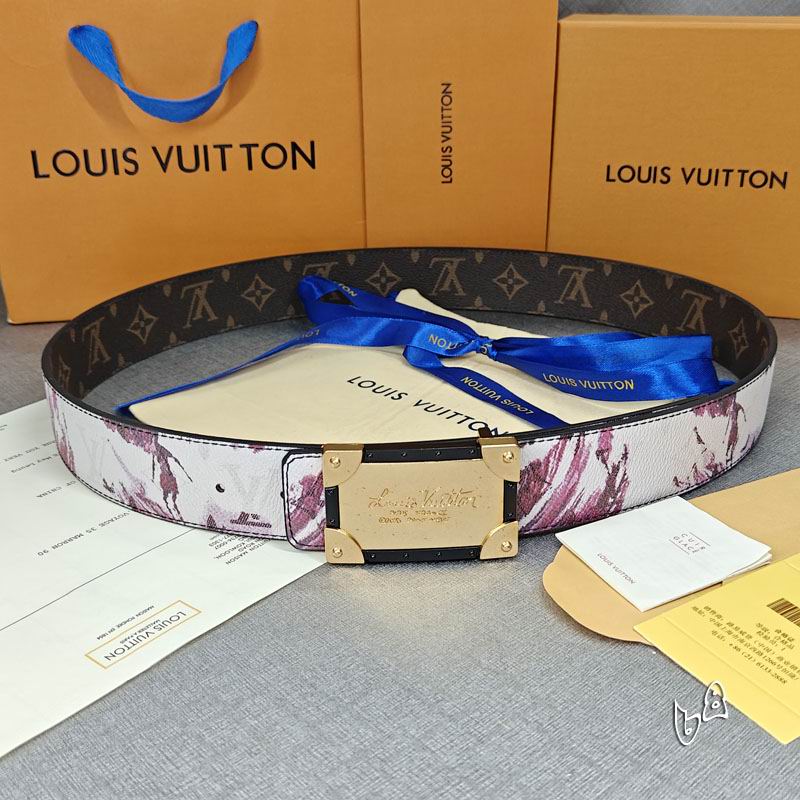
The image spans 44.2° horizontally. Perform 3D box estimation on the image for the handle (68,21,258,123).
[{"bbox_3d":[-0.132,-0.185,0.558,0.106,0.053,0.026,-4,22,-8],"label":"handle"}]

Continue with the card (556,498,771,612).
[{"bbox_3d":[0.099,0.056,0.372,0.063,0.005,0.051,-13,28,-26],"label":"card"}]

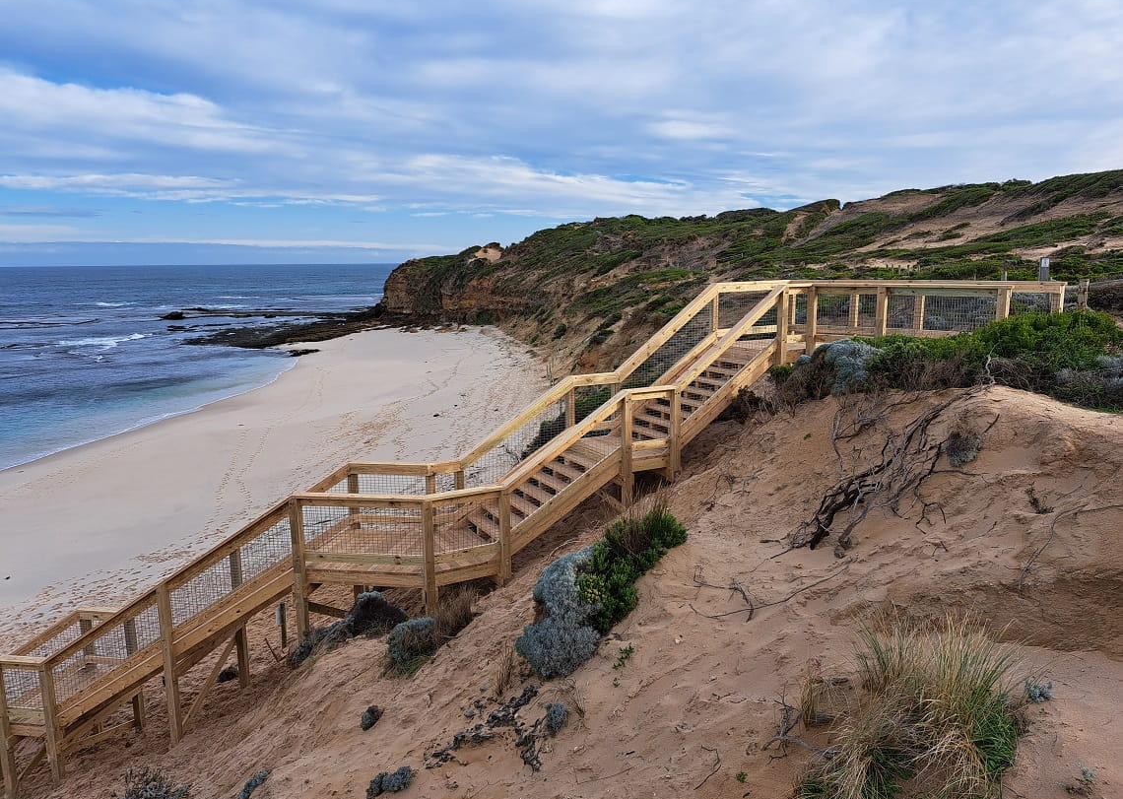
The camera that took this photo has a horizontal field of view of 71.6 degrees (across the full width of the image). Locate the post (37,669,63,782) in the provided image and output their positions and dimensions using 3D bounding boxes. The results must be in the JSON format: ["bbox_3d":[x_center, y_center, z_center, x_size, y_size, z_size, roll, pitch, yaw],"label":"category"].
[{"bbox_3d":[-8.598,5.496,13.134,0.135,2.132,0.135,2,10,13],"label":"post"}]

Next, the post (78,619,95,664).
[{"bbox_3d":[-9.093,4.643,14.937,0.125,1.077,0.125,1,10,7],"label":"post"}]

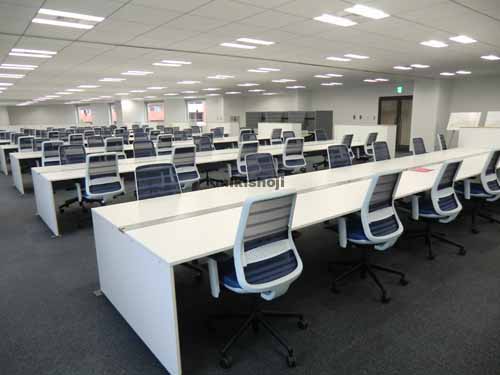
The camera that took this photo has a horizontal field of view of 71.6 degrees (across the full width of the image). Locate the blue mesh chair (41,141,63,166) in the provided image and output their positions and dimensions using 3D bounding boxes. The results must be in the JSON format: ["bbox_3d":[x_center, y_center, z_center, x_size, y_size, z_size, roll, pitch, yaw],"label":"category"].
[{"bbox_3d":[-3.991,-0.424,7.003,0.640,1.000,0.620,-11,15,-41],"label":"blue mesh chair"}]

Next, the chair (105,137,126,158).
[{"bbox_3d":[-3.092,-0.609,7.837,0.640,1.000,0.620,-10,15,-38],"label":"chair"}]

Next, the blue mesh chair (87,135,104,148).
[{"bbox_3d":[-3.852,-0.807,8.877,0.640,1.000,0.620,-10,15,-38],"label":"blue mesh chair"}]

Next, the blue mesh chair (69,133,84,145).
[{"bbox_3d":[-5.121,-1.055,10.205,0.640,1.000,0.620,-10,15,-38],"label":"blue mesh chair"}]

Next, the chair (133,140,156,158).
[{"bbox_3d":[-1.852,-0.345,6.430,0.640,1.000,0.620,-10,15,-38],"label":"chair"}]

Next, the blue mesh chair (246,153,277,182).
[{"bbox_3d":[0.244,0.113,3.998,0.640,1.000,0.620,-9,14,-34],"label":"blue mesh chair"}]

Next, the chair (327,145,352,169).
[{"bbox_3d":[1.376,-0.091,4.905,0.640,1.000,0.620,-7,13,-26],"label":"chair"}]

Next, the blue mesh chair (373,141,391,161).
[{"bbox_3d":[2.229,-0.231,5.522,0.640,1.000,0.620,-9,14,-34],"label":"blue mesh chair"}]

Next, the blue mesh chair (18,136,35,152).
[{"bbox_3d":[-6.085,-0.885,9.454,0.640,1.000,0.620,-11,15,-41],"label":"blue mesh chair"}]

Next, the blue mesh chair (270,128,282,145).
[{"bbox_3d":[0.701,-1.278,10.804,0.640,1.000,0.620,-10,15,-38],"label":"blue mesh chair"}]

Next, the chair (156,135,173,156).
[{"bbox_3d":[-2.162,-0.773,8.565,0.640,1.000,0.620,-11,15,-40],"label":"chair"}]

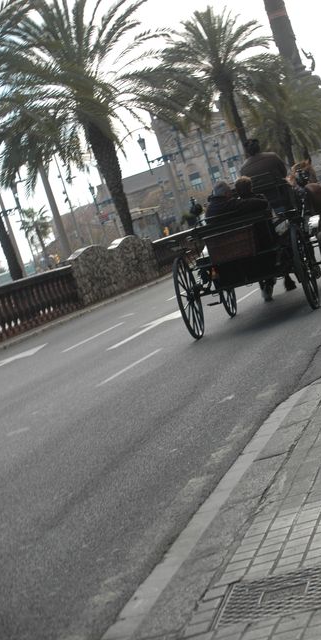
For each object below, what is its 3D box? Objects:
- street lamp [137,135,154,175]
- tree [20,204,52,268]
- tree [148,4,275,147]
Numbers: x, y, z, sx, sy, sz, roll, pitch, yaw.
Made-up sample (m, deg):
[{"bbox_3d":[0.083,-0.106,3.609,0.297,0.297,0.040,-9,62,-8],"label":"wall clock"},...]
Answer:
[{"bbox_3d":[-0.032,-6.670,55.945,0.700,7.534,0.700,-16,4,18],"label":"street lamp"},{"bbox_3d":[-13.330,-7.960,113.547,3.255,9.775,3.255,-16,4,18],"label":"tree"},{"bbox_3d":[4.385,-11.092,57.076,6.600,13.240,6.600,-16,4,18],"label":"tree"}]

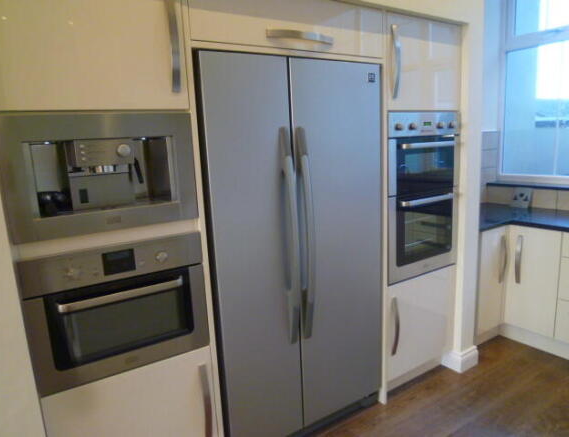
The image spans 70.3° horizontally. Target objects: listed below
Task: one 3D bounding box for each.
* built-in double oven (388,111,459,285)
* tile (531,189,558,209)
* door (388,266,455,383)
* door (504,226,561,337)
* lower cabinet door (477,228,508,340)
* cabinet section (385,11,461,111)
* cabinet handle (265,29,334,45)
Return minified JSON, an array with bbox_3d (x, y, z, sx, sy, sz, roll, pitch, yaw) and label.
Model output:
[{"bbox_3d":[0.650,-0.156,2.473,0.594,0.904,0.580,-9,12,-32],"label":"built-in double oven"},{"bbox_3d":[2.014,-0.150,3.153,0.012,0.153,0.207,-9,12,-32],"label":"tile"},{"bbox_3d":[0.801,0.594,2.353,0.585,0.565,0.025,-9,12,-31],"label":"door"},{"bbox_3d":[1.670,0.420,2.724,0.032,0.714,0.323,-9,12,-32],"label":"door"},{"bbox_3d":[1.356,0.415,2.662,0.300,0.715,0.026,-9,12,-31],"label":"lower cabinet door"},{"bbox_3d":[0.597,-0.823,2.314,0.585,0.455,0.570,-9,12,-31],"label":"cabinet section"},{"bbox_3d":[0.084,-0.757,1.686,0.340,0.030,0.037,-9,12,-32],"label":"cabinet handle"}]

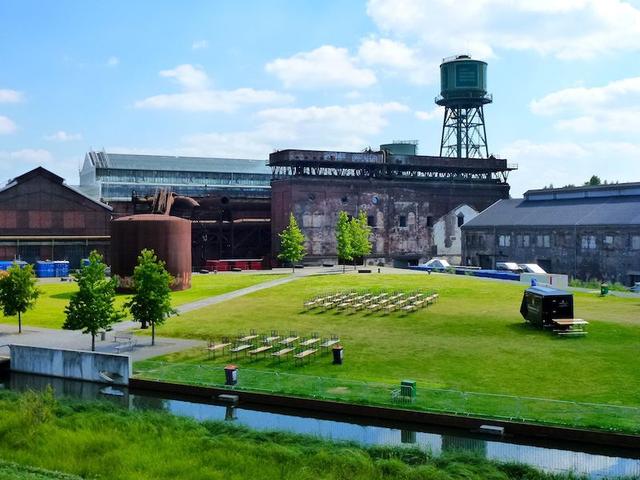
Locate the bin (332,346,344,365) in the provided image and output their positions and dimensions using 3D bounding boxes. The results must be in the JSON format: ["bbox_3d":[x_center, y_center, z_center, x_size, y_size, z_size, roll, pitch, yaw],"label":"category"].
[{"bbox_3d":[1.129,7.005,44.000,0.600,1.100,0.700,0,1,15],"label":"bin"}]

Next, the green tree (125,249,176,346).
[{"bbox_3d":[-11.601,3.947,49.500,3.500,6.750,3.500,0,1,0],"label":"green tree"}]

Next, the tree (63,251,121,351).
[{"bbox_3d":[-15.147,4.077,47.800,3.800,6.800,3.700,0,1,0],"label":"tree"}]

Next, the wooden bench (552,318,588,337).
[{"bbox_3d":[17.543,6.149,50.500,2.150,0.800,1.350,0,1,-7],"label":"wooden bench"}]

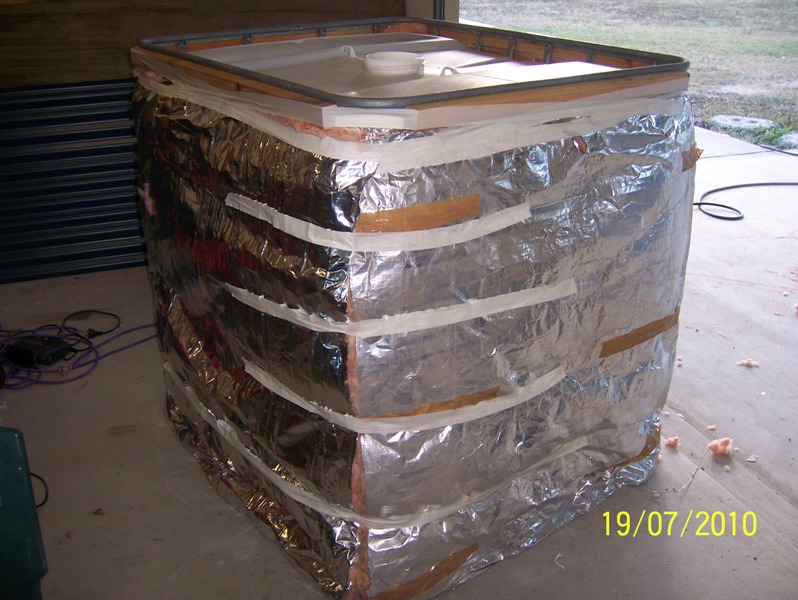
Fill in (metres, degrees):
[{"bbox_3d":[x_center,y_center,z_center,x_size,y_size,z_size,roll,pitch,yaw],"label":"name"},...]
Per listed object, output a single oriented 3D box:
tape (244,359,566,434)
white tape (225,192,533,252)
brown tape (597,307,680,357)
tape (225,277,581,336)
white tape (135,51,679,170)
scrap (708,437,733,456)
[{"bbox_3d":[-0.004,0.224,1.878,0.770,0.070,0.280,2,24,5],"label":"tape"},{"bbox_3d":[-0.094,-0.158,1.702,0.680,0.055,0.250,6,25,13],"label":"white tape"},{"bbox_3d":[0.632,0.072,2.136,0.345,0.052,0.035,-20,31,-37],"label":"brown tape"},{"bbox_3d":[-0.029,0.022,1.799,0.810,0.085,0.300,3,24,7],"label":"tape"},{"bbox_3d":[-0.010,-0.593,2.212,1.070,0.115,1.273,-16,29,-31],"label":"white tape"},{"bbox_3d":[0.979,0.448,2.530,0.070,0.052,0.063,11,26,23],"label":"scrap"}]

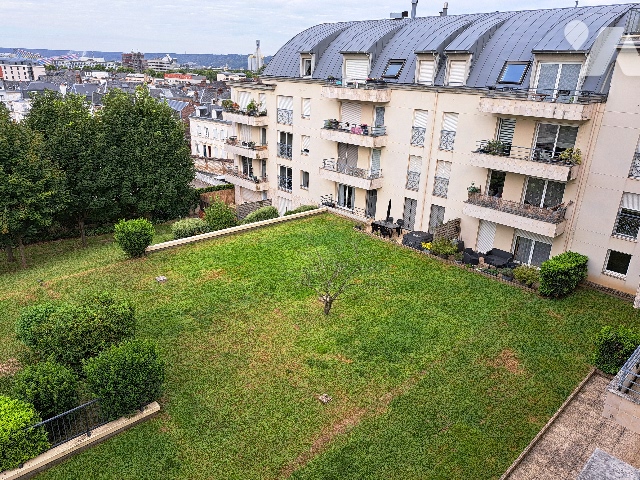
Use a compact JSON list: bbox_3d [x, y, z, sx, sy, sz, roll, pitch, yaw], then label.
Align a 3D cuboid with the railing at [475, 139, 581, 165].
[{"bbox_3d":[10.299,-4.419,22.388,0.950,0.660,4.850,-18,28,-41],"label":"railing"}]

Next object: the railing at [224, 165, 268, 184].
[{"bbox_3d":[-6.786,-5.923,40.640,1.050,0.720,5.300,-17,28,-40],"label":"railing"}]

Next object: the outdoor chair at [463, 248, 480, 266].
[{"bbox_3d":[8.177,0.955,23.950,0.680,0.740,0.720,-4,22,-13],"label":"outdoor chair"}]

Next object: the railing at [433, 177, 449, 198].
[{"bbox_3d":[7.198,-3.088,26.354,0.070,1.100,0.960,-17,28,-41],"label":"railing"}]

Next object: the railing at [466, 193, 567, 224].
[{"bbox_3d":[9.983,-1.811,22.740,1.300,0.640,4.700,-17,28,-41],"label":"railing"}]

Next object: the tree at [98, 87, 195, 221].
[{"bbox_3d":[-12.435,-6.414,31.800,6.600,9.400,6.800,-15,26,-36],"label":"tree"}]

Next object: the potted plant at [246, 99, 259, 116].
[{"bbox_3d":[-5.522,-10.778,36.210,0.850,1.500,0.850,-17,28,-41],"label":"potted plant"}]

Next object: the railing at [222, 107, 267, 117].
[{"bbox_3d":[-6.406,-10.977,37.574,1.400,0.560,4.250,-17,28,-41],"label":"railing"}]

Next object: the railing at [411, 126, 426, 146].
[{"bbox_3d":[5.930,-6.195,26.685,0.070,1.060,0.950,-17,28,-41],"label":"railing"}]

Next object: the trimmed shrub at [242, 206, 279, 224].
[{"bbox_3d":[-4.696,-1.762,33.854,2.200,1.700,2.600,21,29,39],"label":"trimmed shrub"}]

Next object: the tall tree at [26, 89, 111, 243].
[{"bbox_3d":[-15.405,-4.020,27.336,4.700,9.600,4.700,21,29,39],"label":"tall tree"}]

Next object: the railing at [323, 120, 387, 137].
[{"bbox_3d":[2.300,-7.626,30.325,1.050,0.700,5.200,-15,26,-36],"label":"railing"}]

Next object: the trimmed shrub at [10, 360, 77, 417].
[{"bbox_3d":[-8.272,4.380,13.491,1.700,1.650,1.750,21,29,39],"label":"trimmed shrub"}]

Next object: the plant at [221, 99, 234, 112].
[{"bbox_3d":[-8.433,-12.217,40.451,1.000,1.100,1.050,-15,26,-36],"label":"plant"}]

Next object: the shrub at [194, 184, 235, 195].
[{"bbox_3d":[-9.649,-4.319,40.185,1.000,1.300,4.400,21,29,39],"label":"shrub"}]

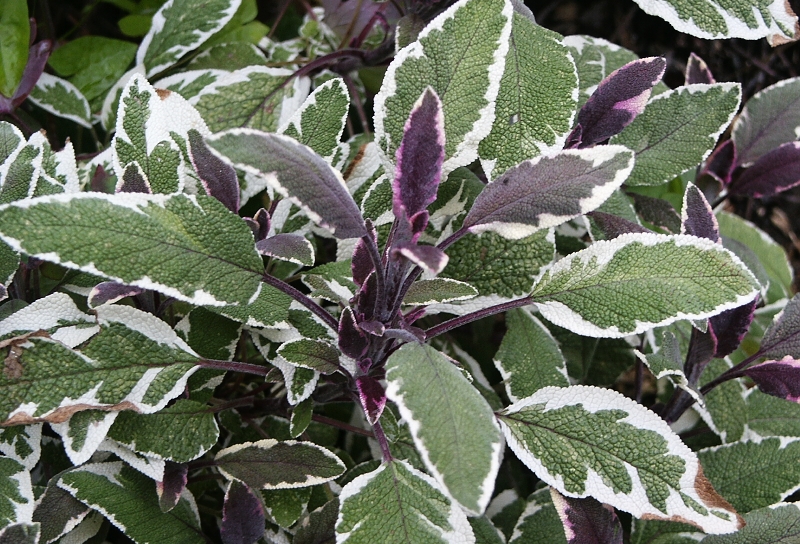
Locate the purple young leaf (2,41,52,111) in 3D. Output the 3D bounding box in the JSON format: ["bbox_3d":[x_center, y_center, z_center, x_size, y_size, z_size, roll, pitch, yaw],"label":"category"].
[{"bbox_3d":[-0.139,-0.073,0.670,0.010,0.032,0.006,44,20,25],"label":"purple young leaf"}]

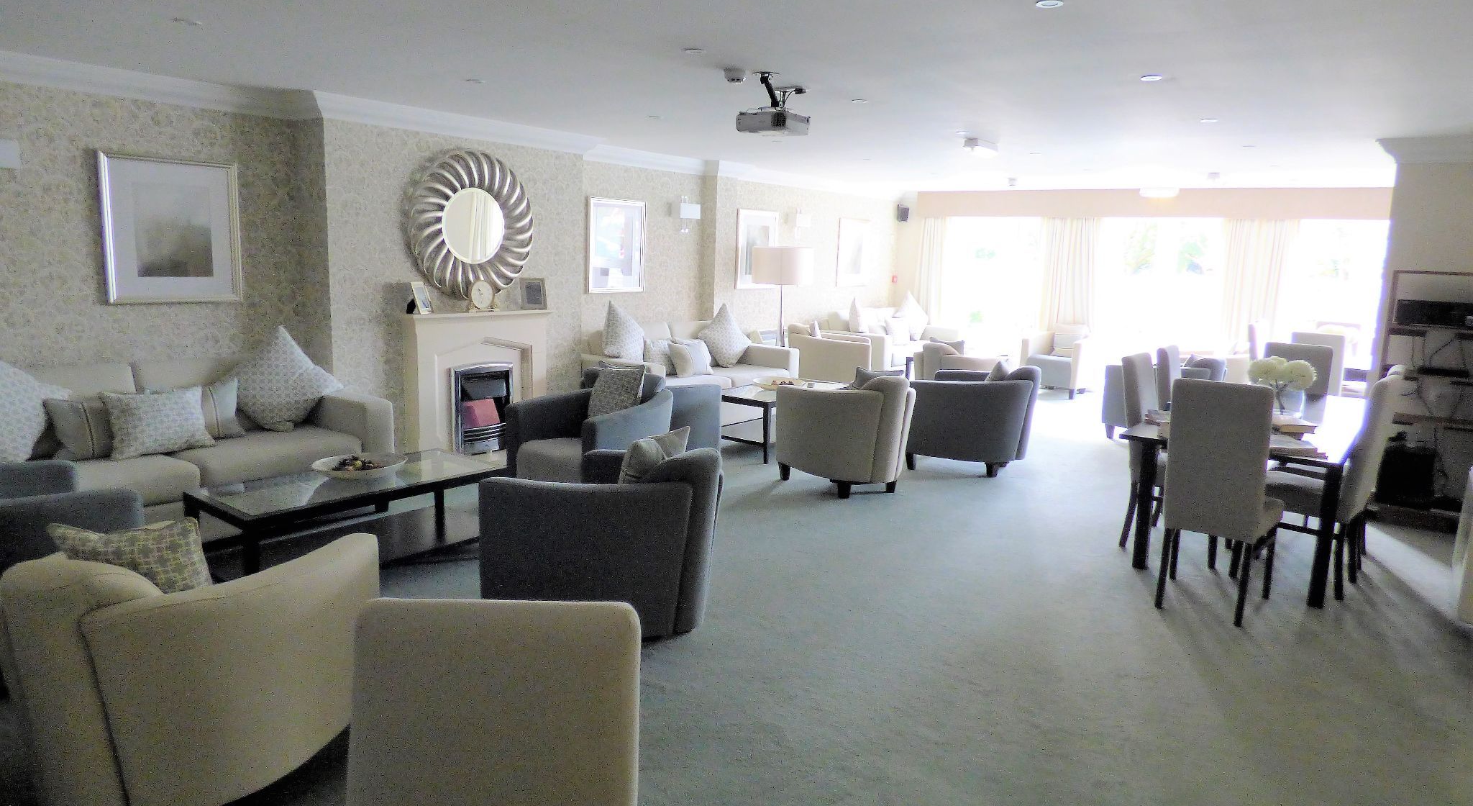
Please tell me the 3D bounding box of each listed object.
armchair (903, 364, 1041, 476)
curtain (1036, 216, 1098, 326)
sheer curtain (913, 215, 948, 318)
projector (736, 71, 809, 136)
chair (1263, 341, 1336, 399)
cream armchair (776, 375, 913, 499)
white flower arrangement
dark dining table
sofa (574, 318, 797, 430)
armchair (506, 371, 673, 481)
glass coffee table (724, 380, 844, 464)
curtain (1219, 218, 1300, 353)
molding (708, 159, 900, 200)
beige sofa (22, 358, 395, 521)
[{"bbox_3d":[1.808,0.103,6.628,0.820,0.810,0.780,8,11,32],"label":"armchair"},{"bbox_3d":[4.196,-1.304,10.926,0.691,2.173,0.148,11,13,38],"label":"curtain"},{"bbox_3d":[2.734,-1.575,12.103,0.425,2.173,0.138,11,13,38],"label":"sheer curtain"},{"bbox_3d":[0.211,-1.621,4.665,0.300,0.300,0.230,10,12,37],"label":"projector"},{"bbox_3d":[3.984,0.114,6.177,0.434,1.067,0.573,11,13,38],"label":"chair"},{"bbox_3d":[0.751,0.200,5.752,0.731,0.790,0.751,-4,12,-32],"label":"cream armchair"},{"bbox_3d":[3.323,-0.101,5.177,0.400,0.370,0.320,10,12,37],"label":"white flower arrangement"},{"bbox_3d":[3.239,0.431,5.253,0.918,0.711,2.568,10,13,37],"label":"dark dining table"},{"bbox_3d":[-0.396,-0.269,7.879,0.889,0.869,2.034,11,13,38],"label":"sofa"},{"bbox_3d":[-0.854,0.268,5.016,0.721,0.790,0.780,7,11,24],"label":"armchair"},{"bbox_3d":[0.347,0.112,7.044,0.622,0.474,1.185,10,12,35],"label":"glass coffee table"},{"bbox_3d":[5.633,-0.922,9.380,0.740,2.150,0.180,10,12,37],"label":"curtain"},{"bbox_3d":[1.001,-2.632,10.244,0.140,0.160,4.019,10,12,37],"label":"molding"},{"bbox_3d":[-3.025,0.234,4.490,0.899,0.869,2.074,11,13,38],"label":"beige sofa"}]

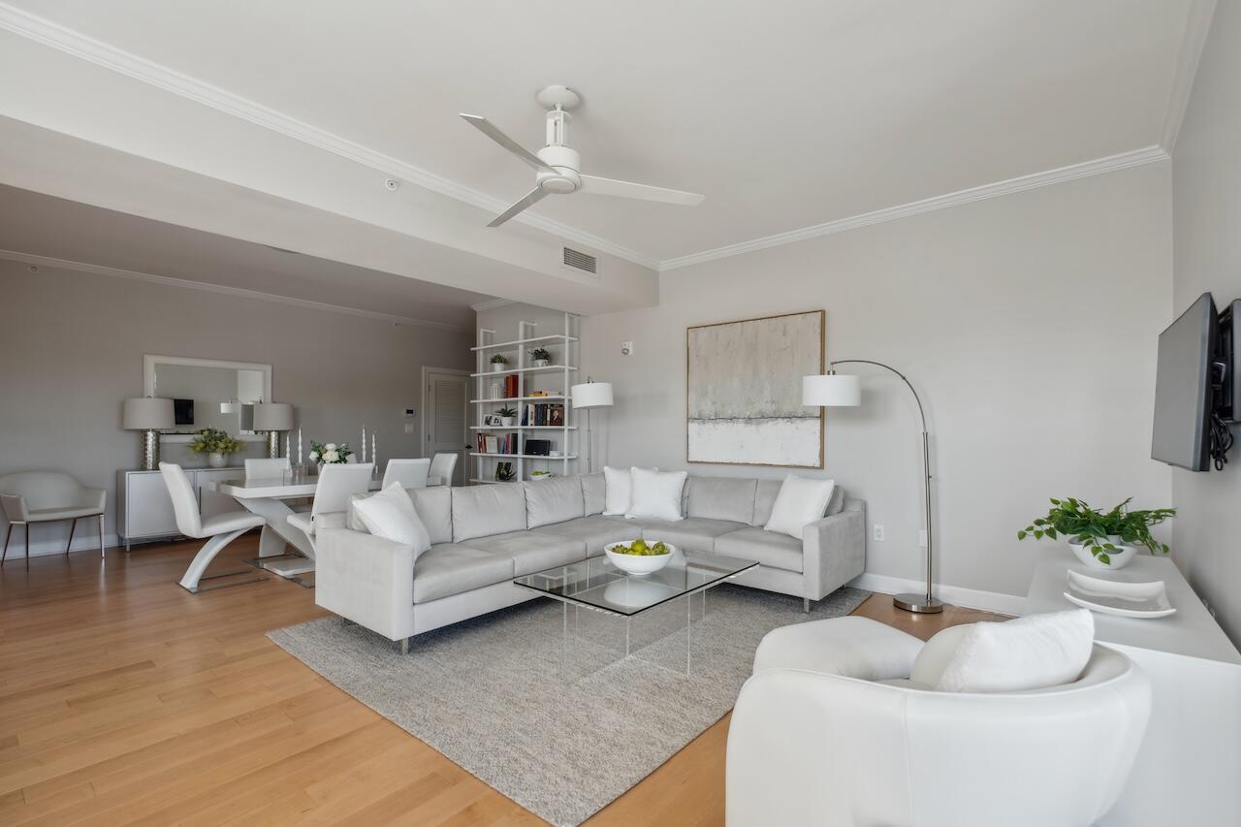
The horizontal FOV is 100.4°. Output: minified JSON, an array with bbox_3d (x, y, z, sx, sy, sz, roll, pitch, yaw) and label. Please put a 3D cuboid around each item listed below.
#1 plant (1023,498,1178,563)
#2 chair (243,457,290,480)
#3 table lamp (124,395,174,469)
[{"bbox_3d":[2.452,0.614,2.660,0.570,0.340,0.440,-1,-2,41],"label":"plant"},{"bbox_3d":[-3.117,0.872,4.696,0.600,0.924,0.432,-1,-2,41],"label":"chair"},{"bbox_3d":[-4.951,0.210,5.436,0.395,0.775,0.395,-2,-2,41],"label":"table lamp"}]

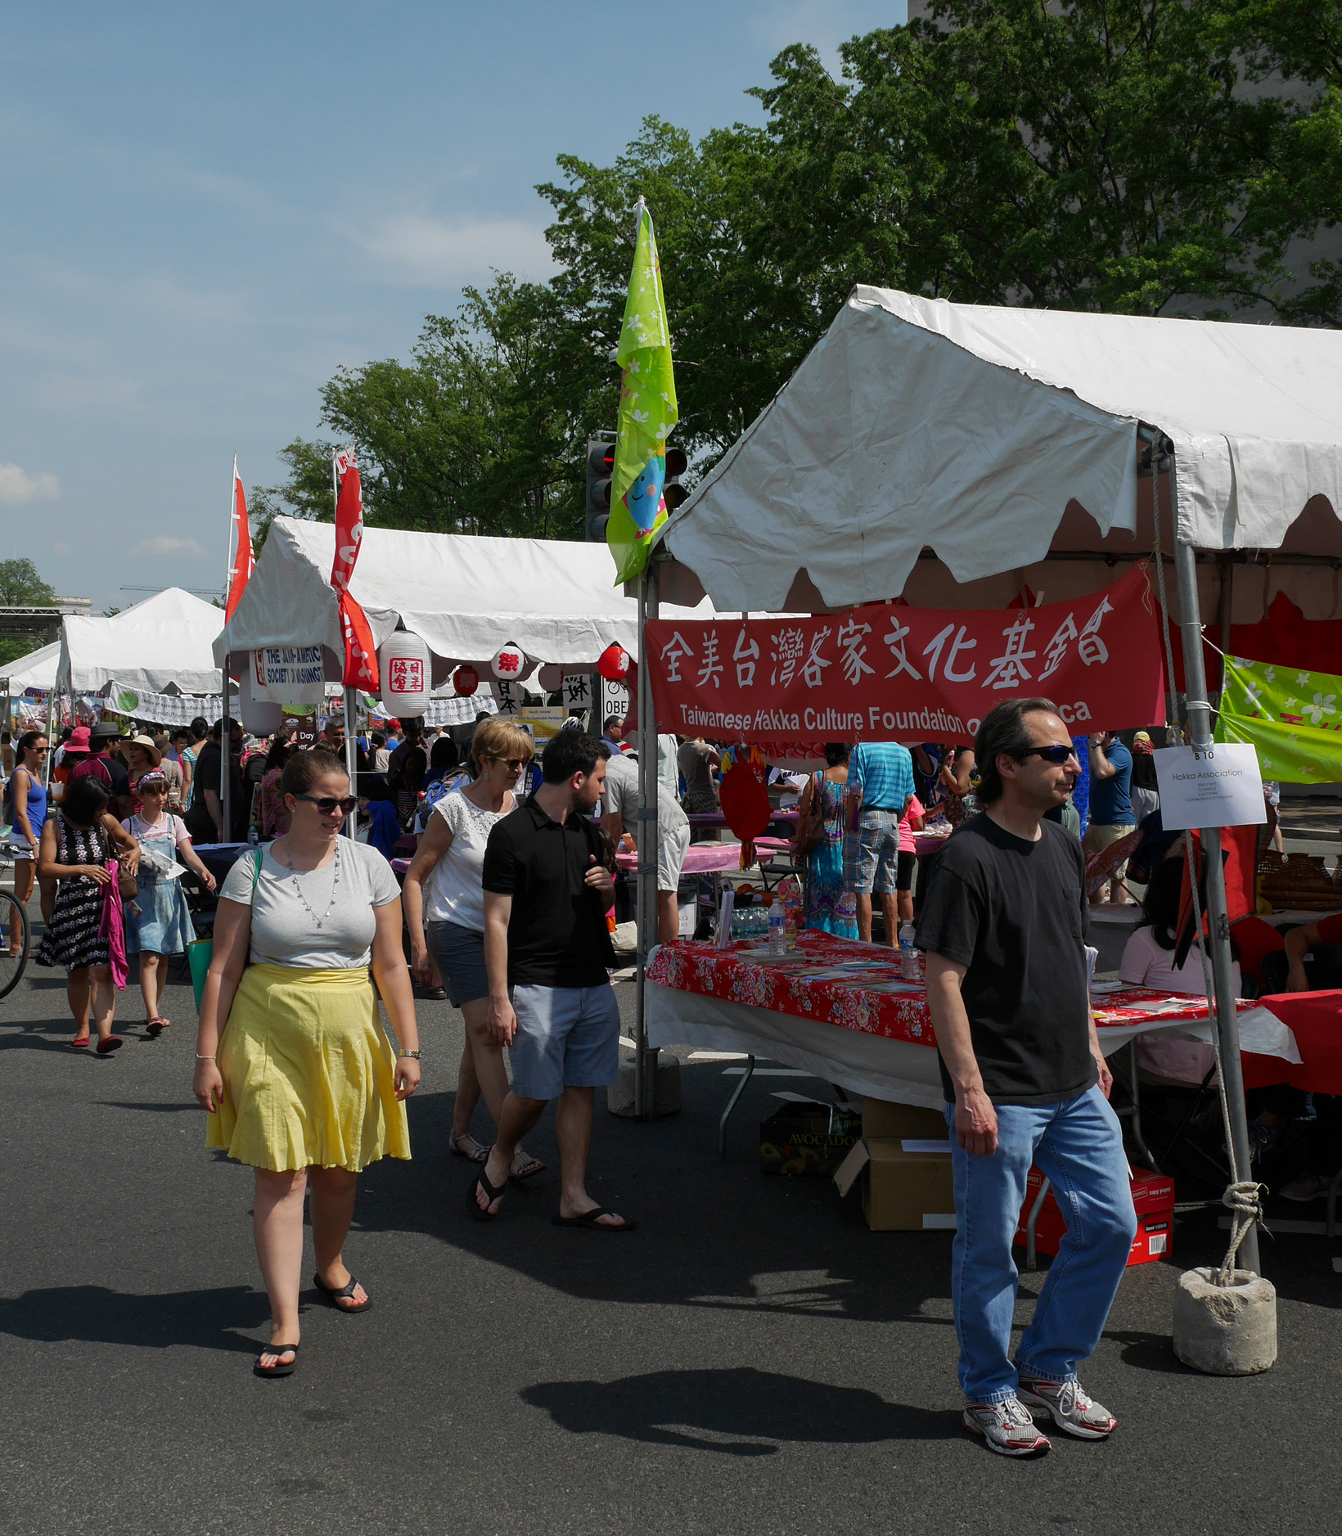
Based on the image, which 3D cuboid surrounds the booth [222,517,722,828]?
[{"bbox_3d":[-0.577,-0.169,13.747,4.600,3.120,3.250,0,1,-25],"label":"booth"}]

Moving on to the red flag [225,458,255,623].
[{"bbox_3d":[-3.228,-1.521,14.179,0.400,1.750,0.250,3,1,-18],"label":"red flag"}]

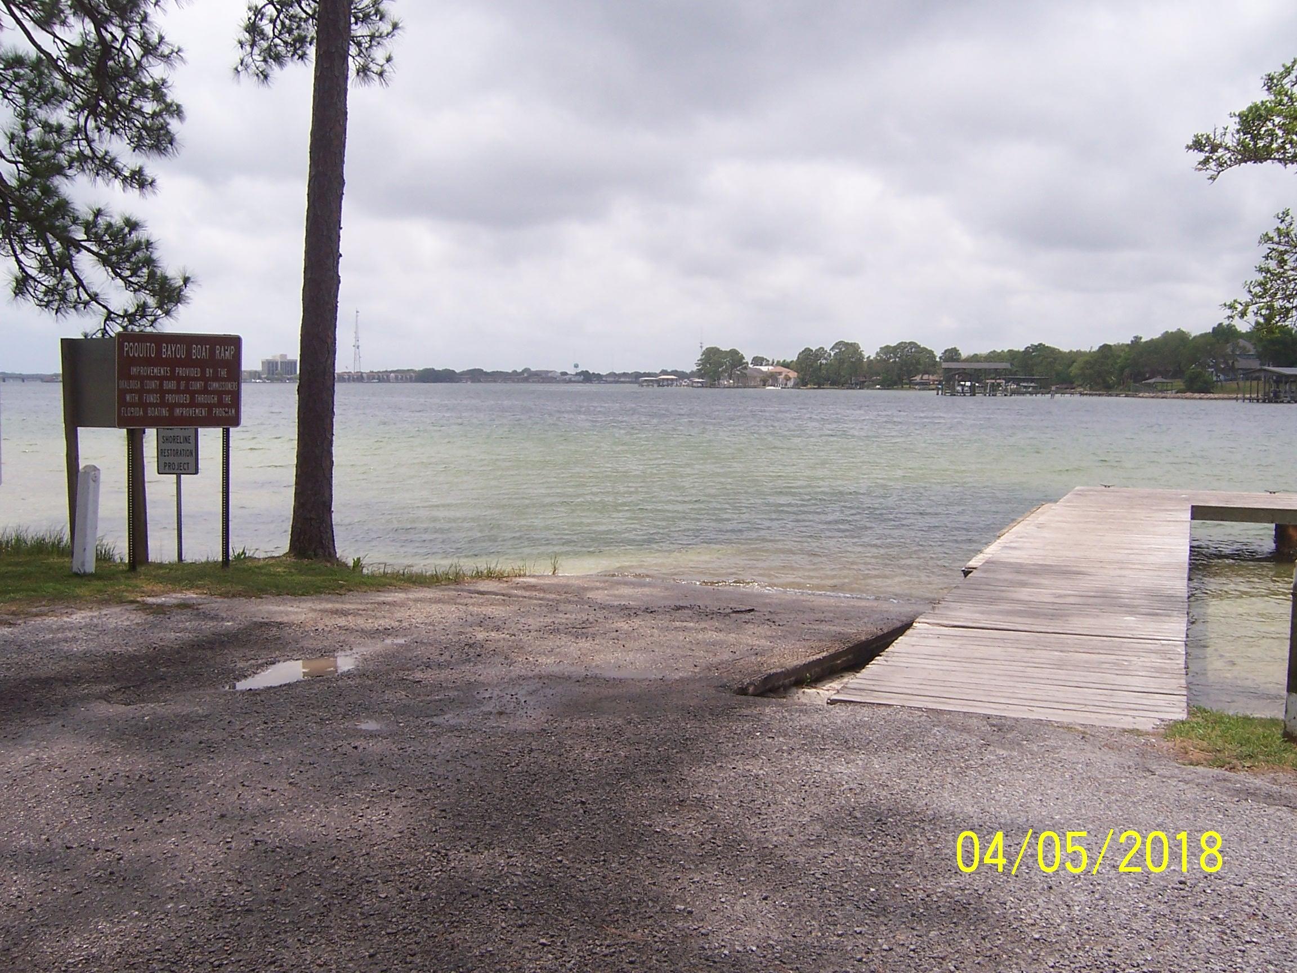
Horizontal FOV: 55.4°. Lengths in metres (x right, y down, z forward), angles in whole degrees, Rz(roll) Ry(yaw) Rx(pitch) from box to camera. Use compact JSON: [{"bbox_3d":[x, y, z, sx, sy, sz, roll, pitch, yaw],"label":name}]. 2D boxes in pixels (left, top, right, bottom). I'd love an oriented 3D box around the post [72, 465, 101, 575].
[{"bbox_3d":[-5.254,0.311,11.576,0.134,1.000,0.134,5,3,15],"label":"post"}]

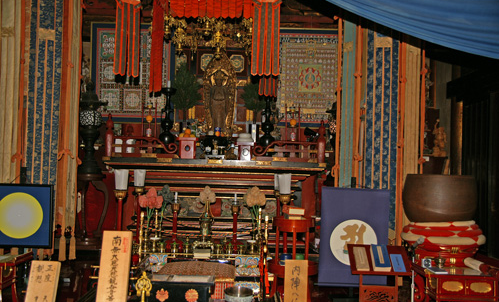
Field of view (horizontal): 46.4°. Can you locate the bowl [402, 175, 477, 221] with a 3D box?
[{"bbox_3d":[1.283,0.326,3.950,0.500,0.325,0.500,1,-1,0],"label":"bowl"}]

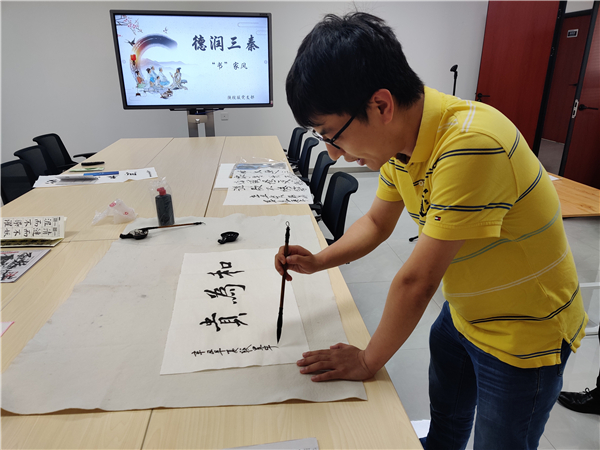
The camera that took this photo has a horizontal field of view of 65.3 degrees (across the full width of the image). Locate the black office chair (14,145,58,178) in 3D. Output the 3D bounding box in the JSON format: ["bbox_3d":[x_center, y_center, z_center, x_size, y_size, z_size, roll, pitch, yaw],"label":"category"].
[{"bbox_3d":[-1.551,-0.082,3.274,0.580,0.910,0.590,-2,19,-6],"label":"black office chair"}]

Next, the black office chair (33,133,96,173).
[{"bbox_3d":[-1.762,-0.283,3.872,0.580,0.910,0.590,-2,19,-6],"label":"black office chair"}]

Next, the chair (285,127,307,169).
[{"bbox_3d":[-0.229,-0.393,4.183,0.580,0.910,0.590,-2,19,-6],"label":"chair"}]

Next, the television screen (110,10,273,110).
[{"bbox_3d":[-1.186,-1.870,5.368,1.740,1.030,0.090,-2,19,-6],"label":"television screen"}]

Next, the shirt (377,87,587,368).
[{"bbox_3d":[0.408,-0.009,1.054,0.360,0.650,0.470,-18,20,0],"label":"shirt"}]

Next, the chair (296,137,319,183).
[{"bbox_3d":[-0.147,-0.187,3.572,0.580,0.910,0.590,-2,19,-6],"label":"chair"}]

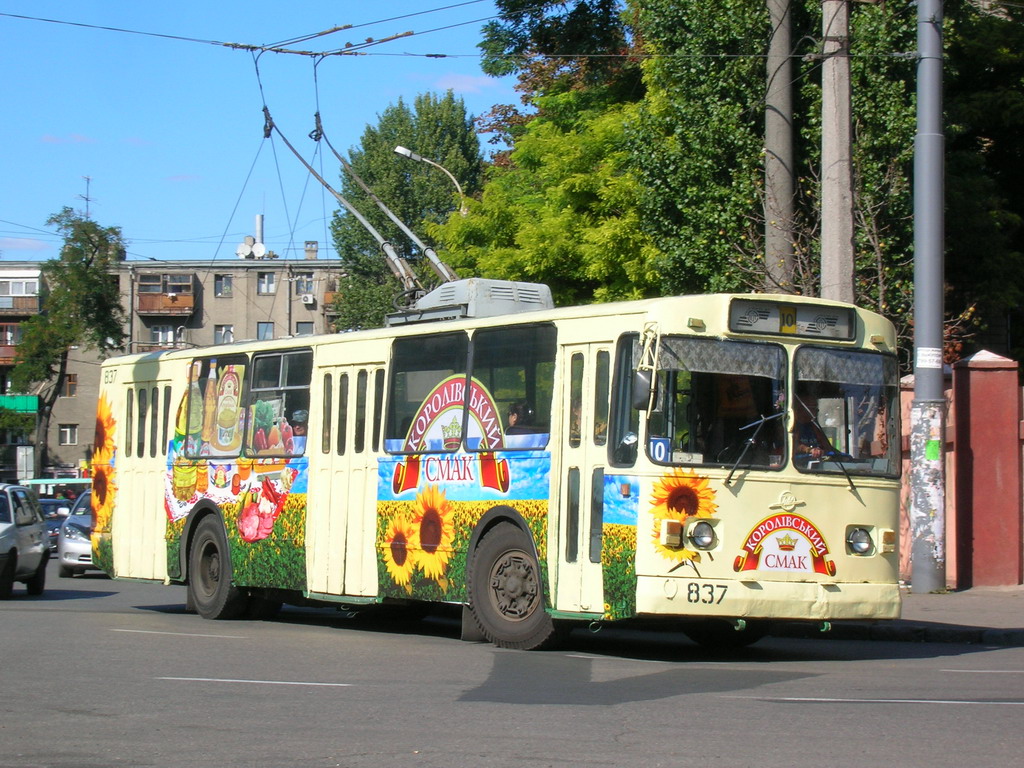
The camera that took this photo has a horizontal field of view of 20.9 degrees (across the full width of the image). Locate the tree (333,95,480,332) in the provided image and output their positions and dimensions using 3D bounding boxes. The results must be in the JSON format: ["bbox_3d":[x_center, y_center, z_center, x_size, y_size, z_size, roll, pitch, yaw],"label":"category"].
[{"bbox_3d":[-3.050,-2.200,88.000,5.700,14.100,5.700,0,-2,-2],"label":"tree"}]

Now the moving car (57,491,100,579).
[{"bbox_3d":[-6.220,2.340,44.800,1.810,1.460,4.750,0,-2,-4],"label":"moving car"}]

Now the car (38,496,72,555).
[{"bbox_3d":[-11.400,3.490,67.500,1.700,1.400,4.300,1,-3,-30],"label":"car"}]

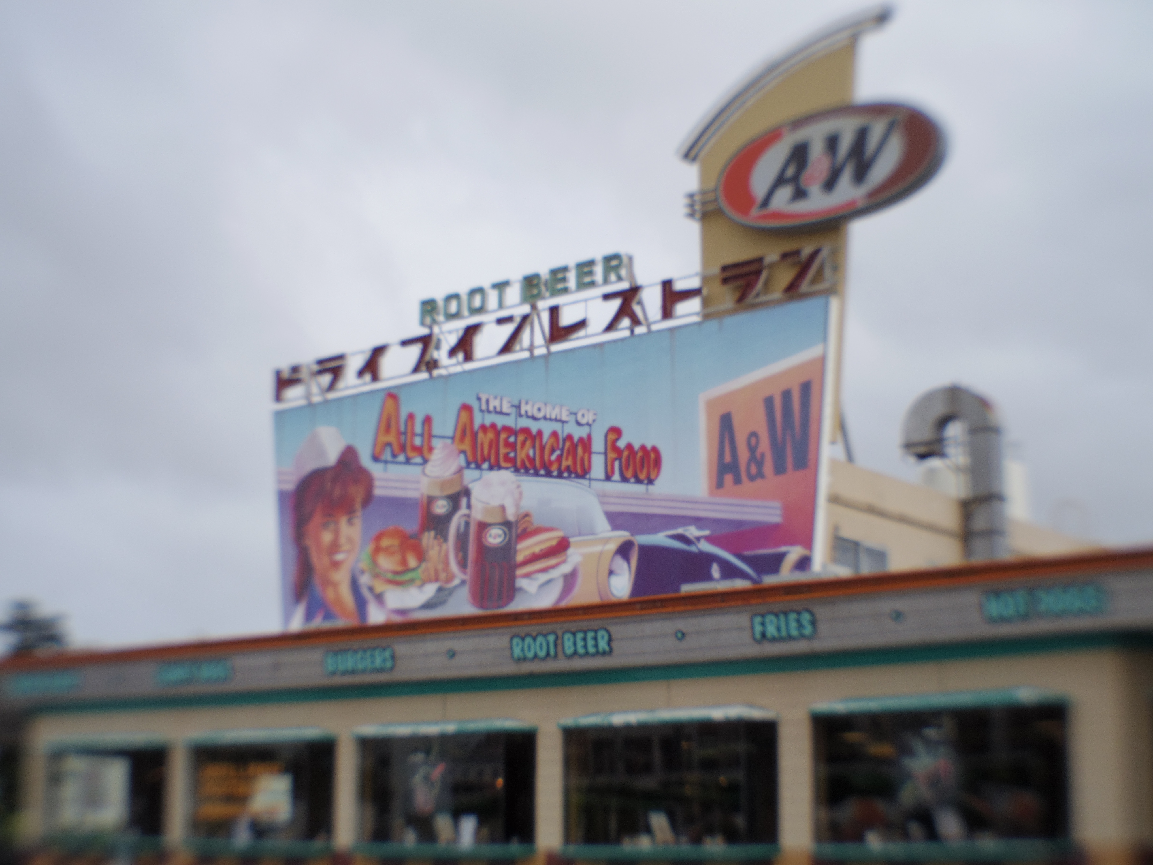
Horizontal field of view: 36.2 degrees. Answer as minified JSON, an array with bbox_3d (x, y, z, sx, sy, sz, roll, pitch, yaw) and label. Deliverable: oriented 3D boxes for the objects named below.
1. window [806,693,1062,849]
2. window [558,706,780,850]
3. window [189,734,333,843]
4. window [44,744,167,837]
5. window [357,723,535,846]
[{"bbox_3d":[3.287,3.112,16.131,2.504,1.286,0.150,-10,-16,36],"label":"window"},{"bbox_3d":[0.905,3.533,17.919,2.504,1.286,0.150,-10,-16,36],"label":"window"},{"bbox_3d":[-3.875,4.326,21.497,2.504,1.286,0.150,-10,-16,36],"label":"window"},{"bbox_3d":[-6.230,4.704,23.286,2.504,1.286,0.150,-10,-16,36],"label":"window"},{"bbox_3d":[-1.493,3.937,19.708,2.504,1.286,0.150,-10,-16,36],"label":"window"}]

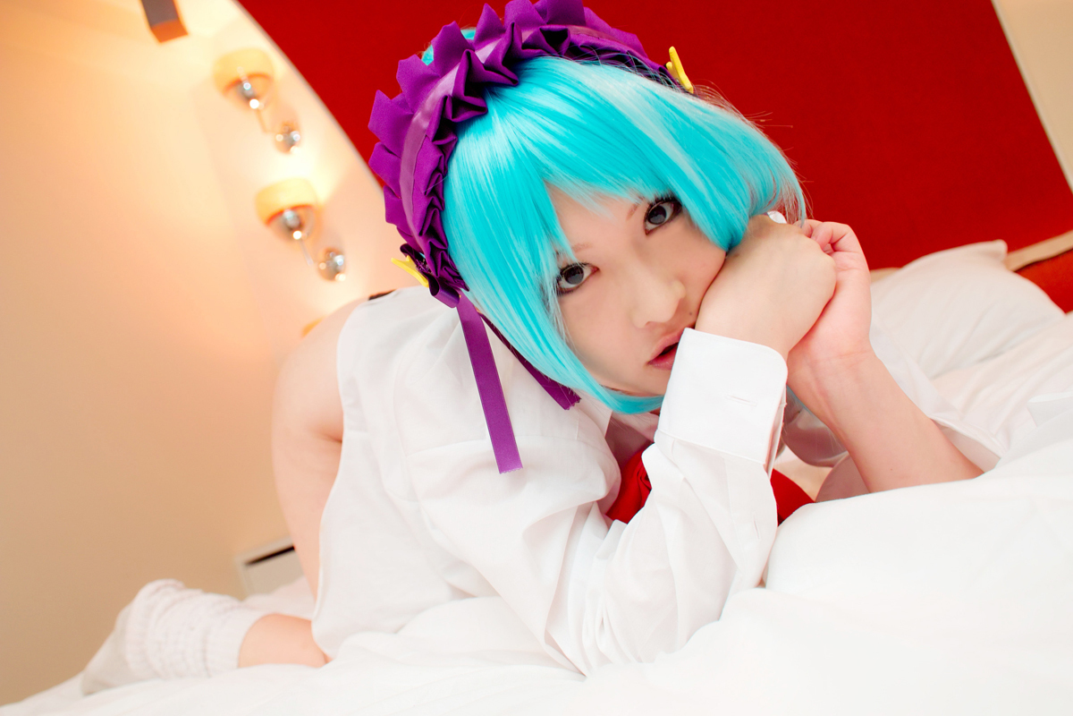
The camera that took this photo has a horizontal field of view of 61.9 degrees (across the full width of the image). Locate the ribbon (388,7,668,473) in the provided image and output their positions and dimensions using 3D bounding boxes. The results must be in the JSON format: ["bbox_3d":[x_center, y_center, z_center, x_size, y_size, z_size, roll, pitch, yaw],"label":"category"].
[{"bbox_3d":[-0.025,-0.115,0.588,0.250,0.260,0.130,-36,21,-8],"label":"ribbon"}]

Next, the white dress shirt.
[{"bbox_3d":[0.042,0.016,0.822,0.530,0.370,0.640,-19,-4,-23],"label":"white dress shirt"}]

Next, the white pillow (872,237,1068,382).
[{"bbox_3d":[0.620,-0.060,1.430,0.500,0.170,0.380,-21,-4,14],"label":"white pillow"}]

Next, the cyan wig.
[{"bbox_3d":[0.040,-0.090,0.612,0.210,0.245,0.230,-36,21,-8],"label":"cyan wig"}]

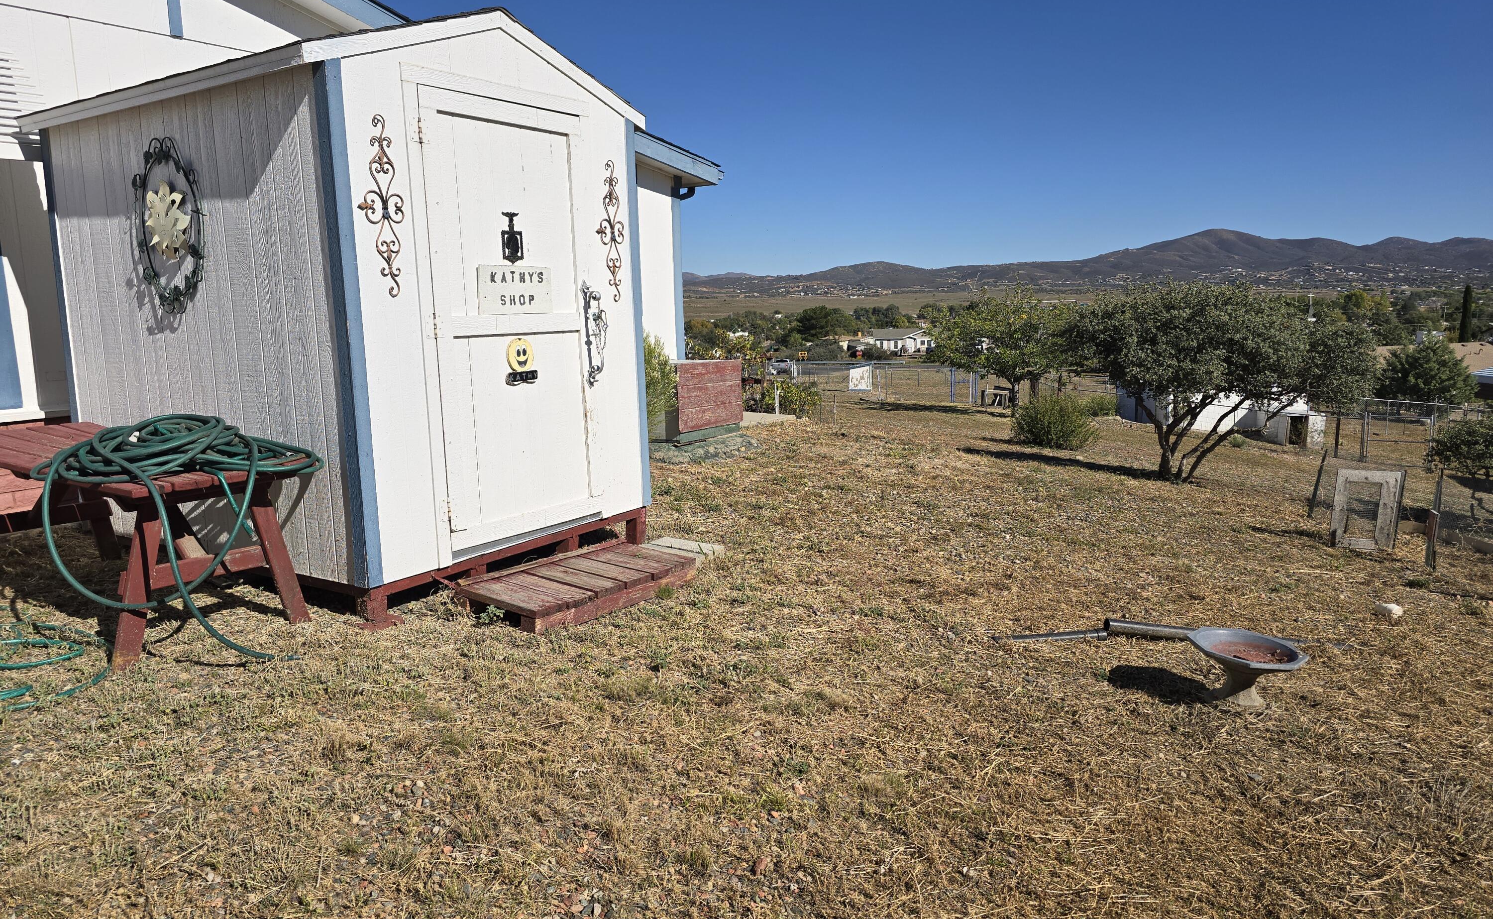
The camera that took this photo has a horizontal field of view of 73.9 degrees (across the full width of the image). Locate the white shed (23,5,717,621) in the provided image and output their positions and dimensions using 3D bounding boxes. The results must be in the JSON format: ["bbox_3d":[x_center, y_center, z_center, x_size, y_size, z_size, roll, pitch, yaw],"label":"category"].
[{"bbox_3d":[-2.140,-0.837,5.427,2.550,2.680,2.046,5,11,33],"label":"white shed"}]

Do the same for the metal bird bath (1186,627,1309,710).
[{"bbox_3d":[1.832,0.802,3.655,0.390,0.240,0.390,10,15,32],"label":"metal bird bath"}]

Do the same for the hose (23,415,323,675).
[{"bbox_3d":[-2.249,0.296,3.944,0.960,0.880,0.820,5,11,33],"label":"hose"}]

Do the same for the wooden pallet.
[{"bbox_3d":[-0.760,0.580,4.689,0.490,0.108,1.100,12,13,33],"label":"wooden pallet"}]

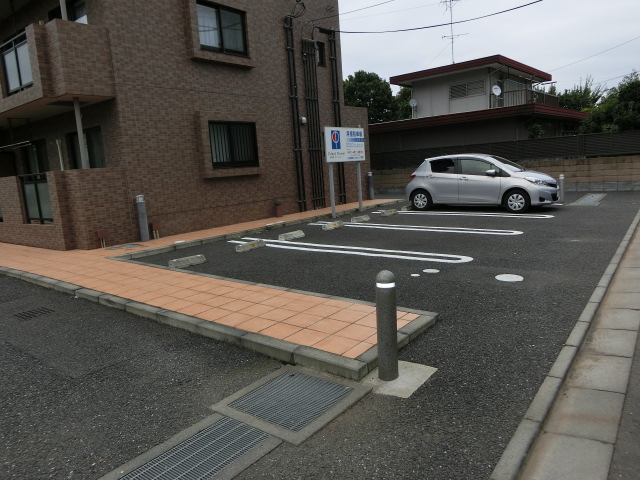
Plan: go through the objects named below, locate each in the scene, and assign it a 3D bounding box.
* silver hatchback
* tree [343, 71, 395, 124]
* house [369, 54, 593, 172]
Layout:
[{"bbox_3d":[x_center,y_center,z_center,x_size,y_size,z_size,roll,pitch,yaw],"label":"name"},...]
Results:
[{"bbox_3d":[4.305,-1.568,12.318,3.885,1.500,1.700,4,12,39],"label":"silver hatchback"},{"bbox_3d":[3.132,-7.431,30.308,4.000,7.180,4.000,5,13,40],"label":"tree"},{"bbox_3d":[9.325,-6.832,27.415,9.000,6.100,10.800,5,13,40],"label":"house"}]

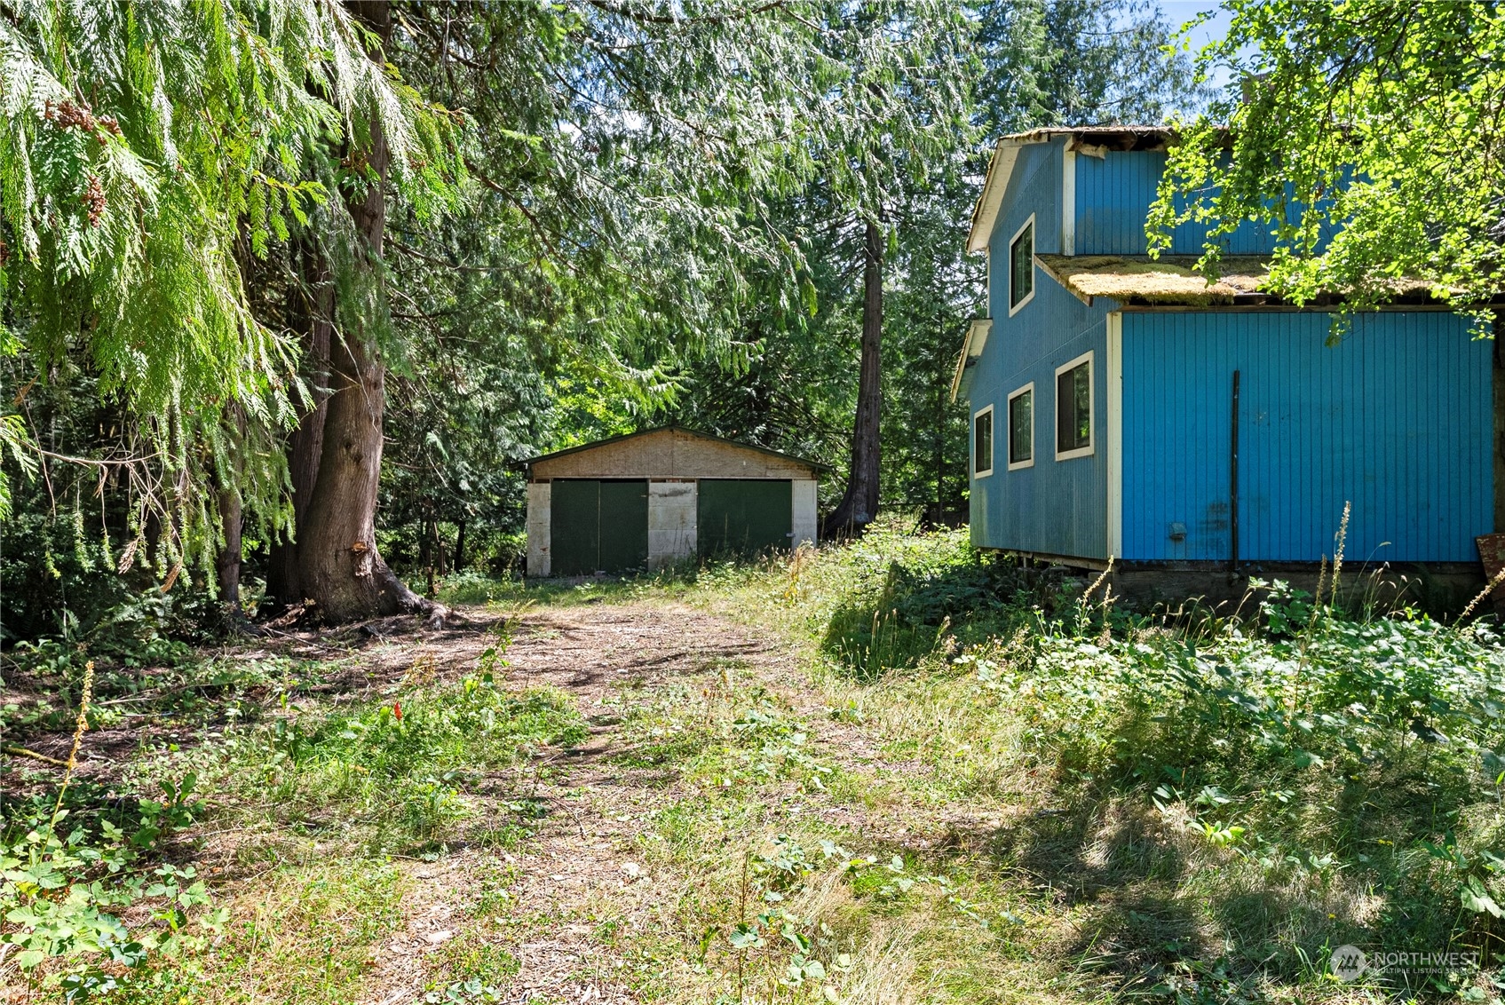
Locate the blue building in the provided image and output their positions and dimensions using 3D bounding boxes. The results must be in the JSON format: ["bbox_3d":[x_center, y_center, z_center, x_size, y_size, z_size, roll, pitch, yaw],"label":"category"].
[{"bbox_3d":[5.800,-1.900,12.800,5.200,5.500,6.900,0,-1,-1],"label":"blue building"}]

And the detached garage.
[{"bbox_3d":[-2.200,0.060,28.800,7.900,3.750,7.400,0,-1,-2],"label":"detached garage"}]

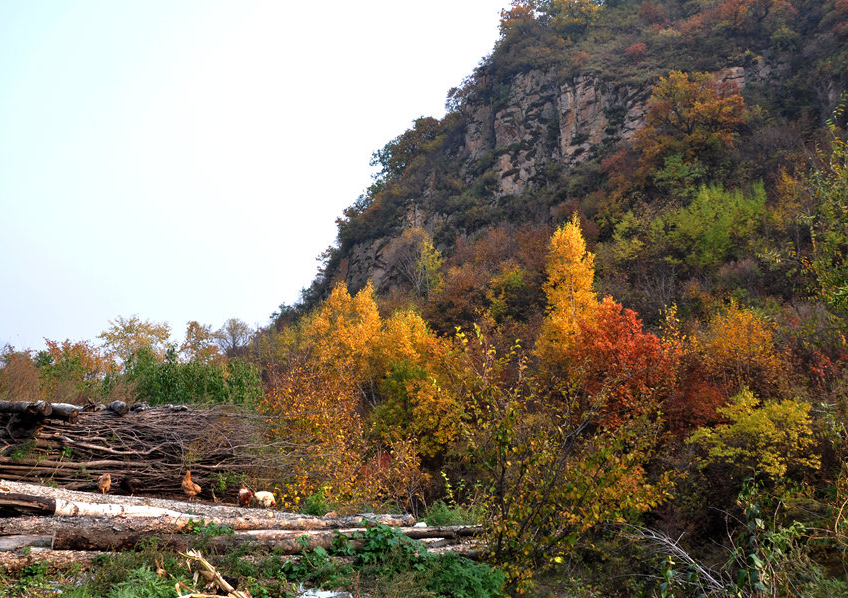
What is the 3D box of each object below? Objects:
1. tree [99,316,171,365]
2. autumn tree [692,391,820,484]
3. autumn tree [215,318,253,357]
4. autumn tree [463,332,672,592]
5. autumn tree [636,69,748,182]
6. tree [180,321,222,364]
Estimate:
[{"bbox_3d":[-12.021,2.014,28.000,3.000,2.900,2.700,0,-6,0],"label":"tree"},{"bbox_3d":[8.087,3.462,16.500,3.200,2.600,2.800,0,-6,0],"label":"autumn tree"},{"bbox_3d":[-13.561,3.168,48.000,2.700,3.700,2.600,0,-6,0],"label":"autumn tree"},{"bbox_3d":[1.447,1.649,6.800,2.100,2.550,1.900,0,-6,0],"label":"autumn tree"},{"bbox_3d":[18.971,-12.137,48.000,7.900,7.900,7.200,0,-6,0],"label":"autumn tree"},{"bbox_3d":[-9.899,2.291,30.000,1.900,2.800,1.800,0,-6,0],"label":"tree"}]

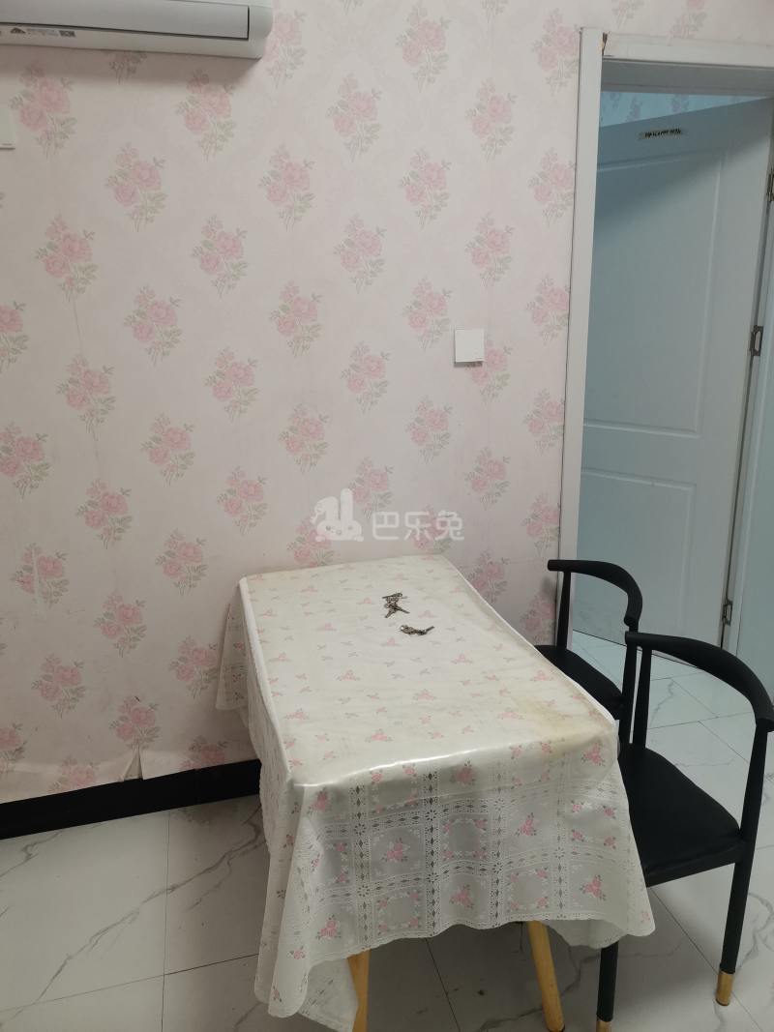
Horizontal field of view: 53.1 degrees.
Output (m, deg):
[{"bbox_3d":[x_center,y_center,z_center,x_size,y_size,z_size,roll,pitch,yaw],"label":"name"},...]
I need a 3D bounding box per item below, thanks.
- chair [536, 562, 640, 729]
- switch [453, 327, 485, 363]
[{"bbox_3d":[0.434,0.521,2.144,0.460,0.737,0.470,-5,17,-13],"label":"chair"},{"bbox_3d":[0.235,-0.475,2.169,0.086,0.086,0.011,-5,17,-13],"label":"switch"}]

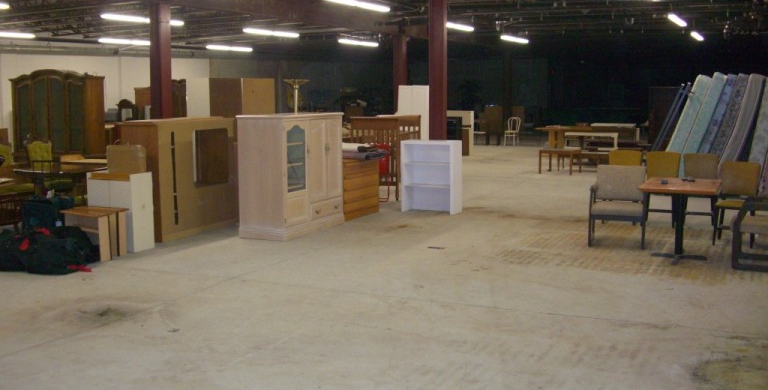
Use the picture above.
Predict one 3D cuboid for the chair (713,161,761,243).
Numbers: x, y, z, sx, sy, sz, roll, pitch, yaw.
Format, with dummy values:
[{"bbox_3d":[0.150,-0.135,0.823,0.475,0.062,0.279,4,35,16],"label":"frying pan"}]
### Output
[{"bbox_3d":[3.837,0.102,9.177,0.450,0.860,0.530,4,8,30],"label":"chair"}]

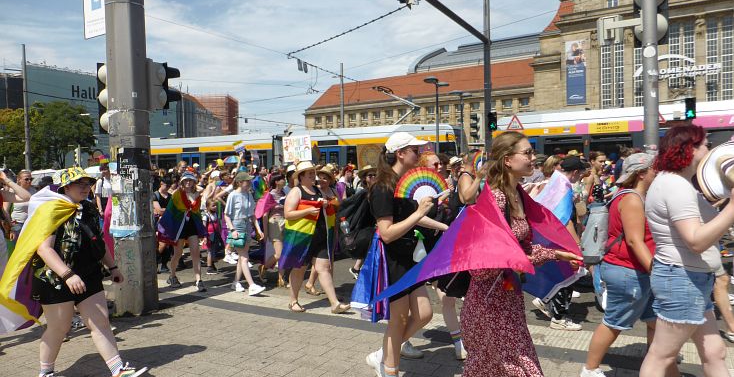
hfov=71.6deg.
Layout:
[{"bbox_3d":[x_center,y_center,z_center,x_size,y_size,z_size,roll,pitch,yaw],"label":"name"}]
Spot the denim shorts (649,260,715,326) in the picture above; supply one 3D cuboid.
[{"bbox_3d":[1.797,0.584,2.900,0.310,0.330,0.380,0,2,29],"label":"denim shorts"}]

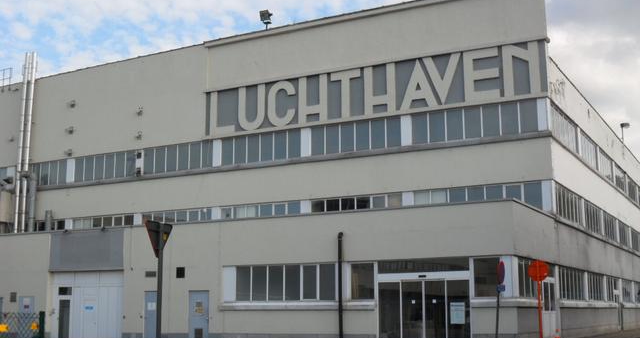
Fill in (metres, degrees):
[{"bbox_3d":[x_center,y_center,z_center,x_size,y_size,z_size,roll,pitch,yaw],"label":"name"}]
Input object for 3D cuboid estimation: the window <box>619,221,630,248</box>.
[{"bbox_3d":[21.142,4.543,56.400,0.150,1.427,4.912,-5,-11,28],"label":"window"}]

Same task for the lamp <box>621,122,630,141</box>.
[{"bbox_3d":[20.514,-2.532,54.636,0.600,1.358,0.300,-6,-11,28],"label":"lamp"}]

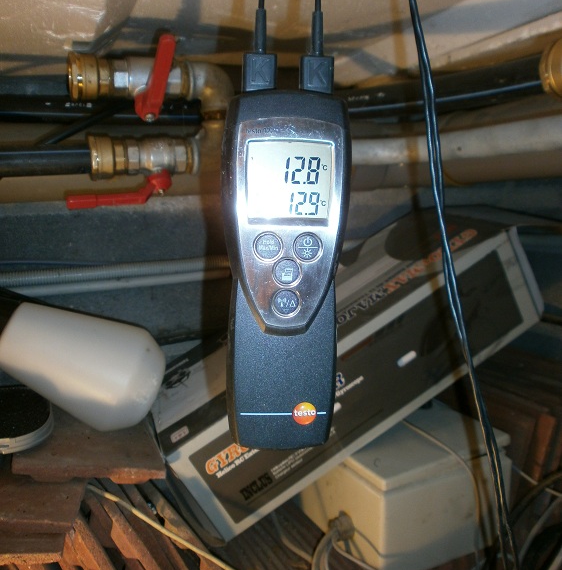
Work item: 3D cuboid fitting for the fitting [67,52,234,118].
[{"bbox_3d":[-0.148,-0.229,0.665,0.178,0.070,0.058,-4,16,-20],"label":"fitting"}]

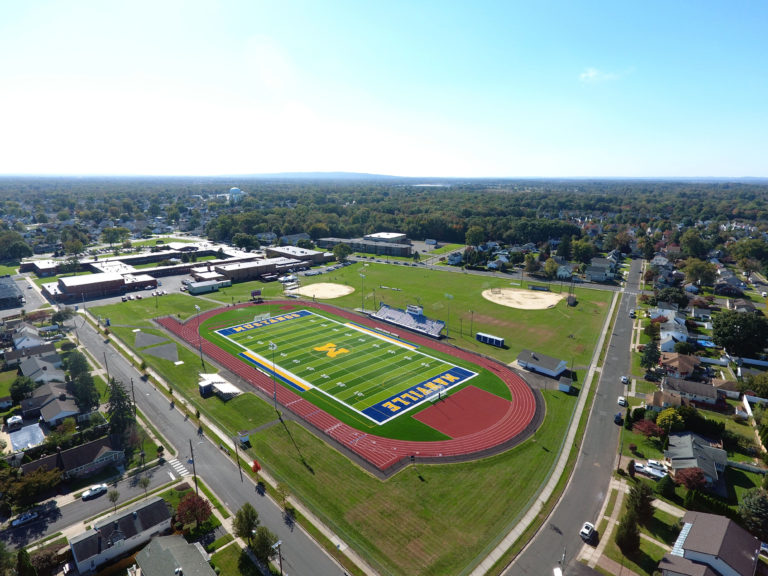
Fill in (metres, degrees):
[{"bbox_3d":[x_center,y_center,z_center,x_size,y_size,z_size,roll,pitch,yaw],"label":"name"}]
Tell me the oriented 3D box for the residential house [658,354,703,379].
[{"bbox_3d":[112.980,28.480,168.640,12.600,5.500,14.500,9,16,31],"label":"residential house"}]

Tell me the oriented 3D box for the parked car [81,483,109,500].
[{"bbox_3d":[-66.020,46.280,101.340,4.850,1.500,1.870,-11,18,-39],"label":"parked car"}]

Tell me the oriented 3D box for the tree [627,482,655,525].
[{"bbox_3d":[54.830,45.640,94.720,5.300,8.200,5.300,1,14,0],"label":"tree"}]

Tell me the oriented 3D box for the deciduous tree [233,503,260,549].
[{"bbox_3d":[-26.640,45.910,85.890,5.500,10.300,5.500,0,14,0],"label":"deciduous tree"}]

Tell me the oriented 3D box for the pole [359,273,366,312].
[{"bbox_3d":[-11.110,2.770,237.130,1.000,21.000,3.600,-13,19,-42],"label":"pole"}]

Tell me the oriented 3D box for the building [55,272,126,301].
[{"bbox_3d":[-181.580,-1.220,275.230,30.500,8.600,27.000,-12,18,-40],"label":"building"}]

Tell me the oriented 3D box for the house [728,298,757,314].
[{"bbox_3d":[198.300,10.100,245.180,11.000,5.000,12.000,9,16,31],"label":"house"}]

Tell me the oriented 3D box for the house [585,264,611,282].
[{"bbox_3d":[155.210,-10.560,322.960,16.500,8.800,10.000,7,15,25],"label":"house"}]

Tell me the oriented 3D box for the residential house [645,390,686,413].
[{"bbox_3d":[89.620,36.380,140.490,11.800,4.700,9.300,8,16,26],"label":"residential house"}]

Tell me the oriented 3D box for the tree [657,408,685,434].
[{"bbox_3d":[80.412,37.780,125.081,7.000,7.800,7.000,0,14,0],"label":"tree"}]

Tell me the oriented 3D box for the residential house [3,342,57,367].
[{"bbox_3d":[-138.131,25.859,173.915,15.200,5.000,8.500,-13,19,-41],"label":"residential house"}]

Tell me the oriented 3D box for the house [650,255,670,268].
[{"bbox_3d":[226.110,-21.375,363.991,12.000,7.500,10.500,9,16,30],"label":"house"}]

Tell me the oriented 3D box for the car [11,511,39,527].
[{"bbox_3d":[-75.242,48.284,93.169,4.600,1.470,1.820,-13,19,-43],"label":"car"}]

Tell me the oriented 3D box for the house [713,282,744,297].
[{"bbox_3d":[219.002,0.130,281.761,14.300,5.800,11.500,9,16,30],"label":"house"}]

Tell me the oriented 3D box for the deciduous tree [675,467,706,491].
[{"bbox_3d":[72.100,45.080,104.260,5.800,5.000,5.800,1,14,0],"label":"deciduous tree"}]

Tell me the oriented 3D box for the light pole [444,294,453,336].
[{"bbox_3d":[28.185,13.133,192.986,1.000,22.000,3.600,-13,19,-43],"label":"light pole"}]

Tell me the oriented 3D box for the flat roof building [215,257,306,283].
[{"bbox_3d":[-90.730,-14.020,328.650,61.000,8.200,24.000,-13,19,-43],"label":"flat roof building"}]

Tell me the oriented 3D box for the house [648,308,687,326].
[{"bbox_3d":[145.460,13.280,227.190,16.500,7.000,15.000,9,16,31],"label":"house"}]

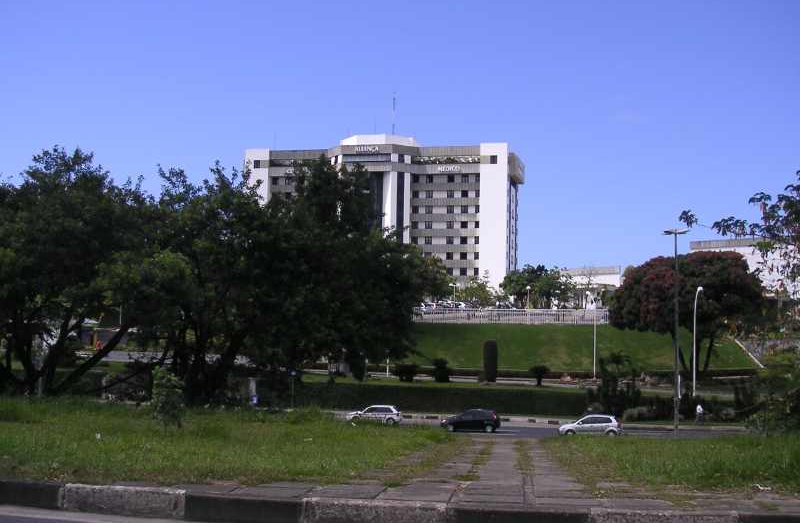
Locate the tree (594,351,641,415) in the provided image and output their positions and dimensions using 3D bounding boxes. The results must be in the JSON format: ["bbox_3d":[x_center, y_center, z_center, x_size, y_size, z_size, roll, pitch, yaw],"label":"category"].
[{"bbox_3d":[15.691,8.801,61.500,3.318,4.761,3.153,0,-3,14],"label":"tree"}]

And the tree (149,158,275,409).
[{"bbox_3d":[-12.251,1.577,56.000,8.600,15.600,8.600,1,-4,0],"label":"tree"}]

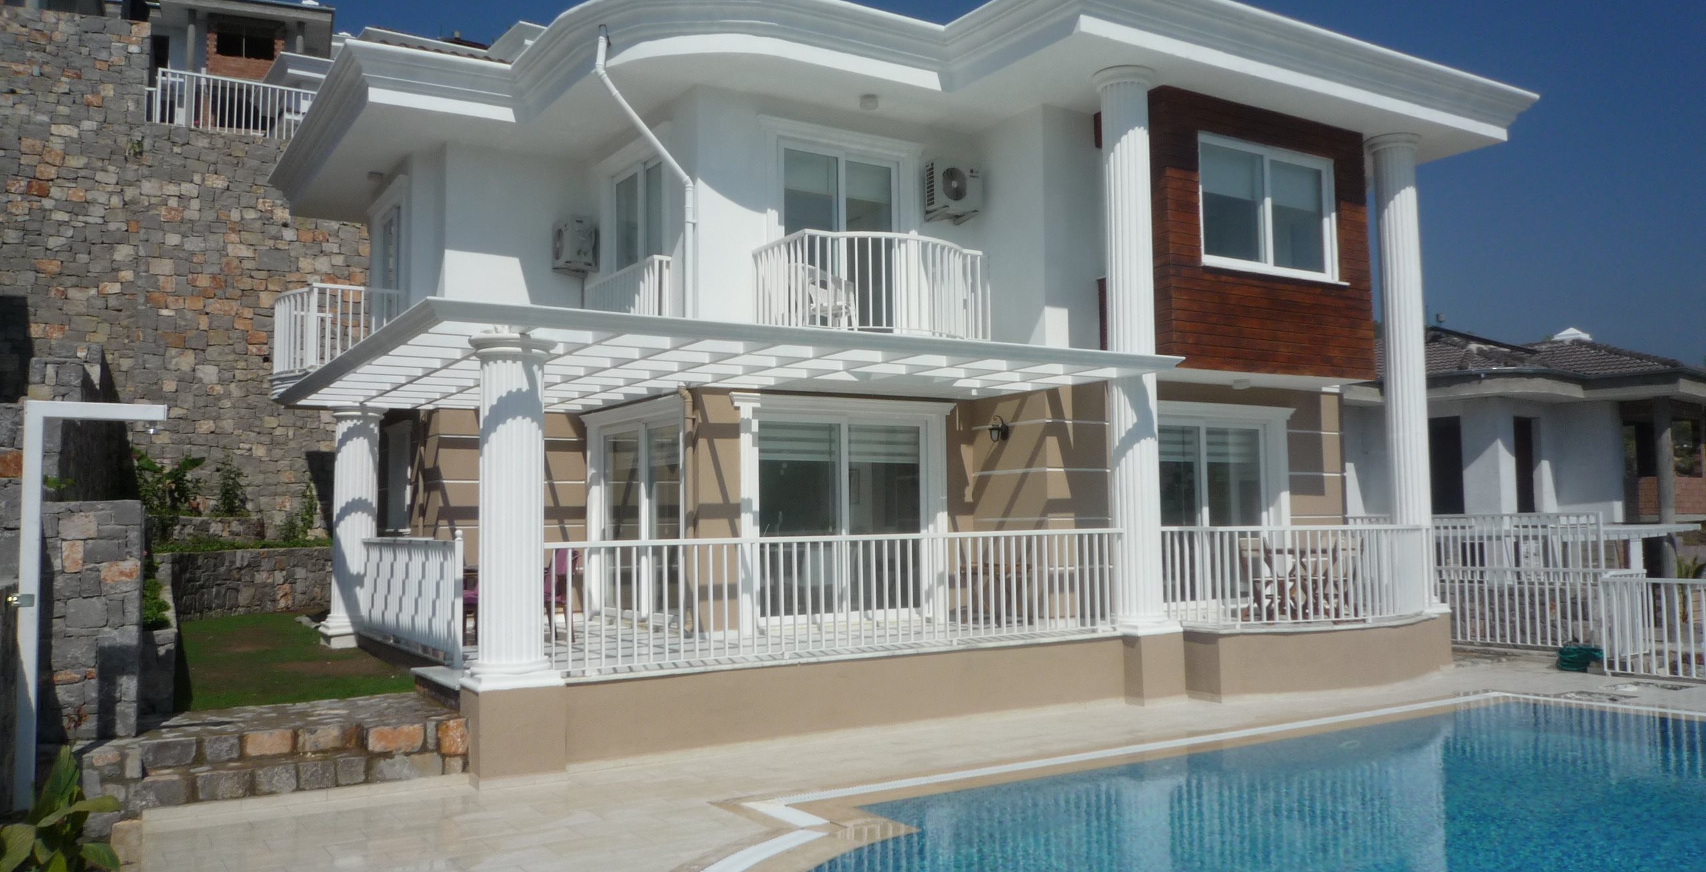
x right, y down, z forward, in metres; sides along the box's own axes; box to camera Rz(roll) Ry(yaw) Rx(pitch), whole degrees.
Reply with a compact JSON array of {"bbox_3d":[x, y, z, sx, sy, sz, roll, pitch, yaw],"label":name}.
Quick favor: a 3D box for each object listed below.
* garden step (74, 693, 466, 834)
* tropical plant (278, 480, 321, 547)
[{"bbox_3d":[-4.020,2.207,8.566,2.303,0.457,1.448,1,-4,-32],"label":"garden step"},{"bbox_3d":[-8.746,1.231,19.458,0.580,0.990,0.450,1,-4,-32],"label":"tropical plant"}]

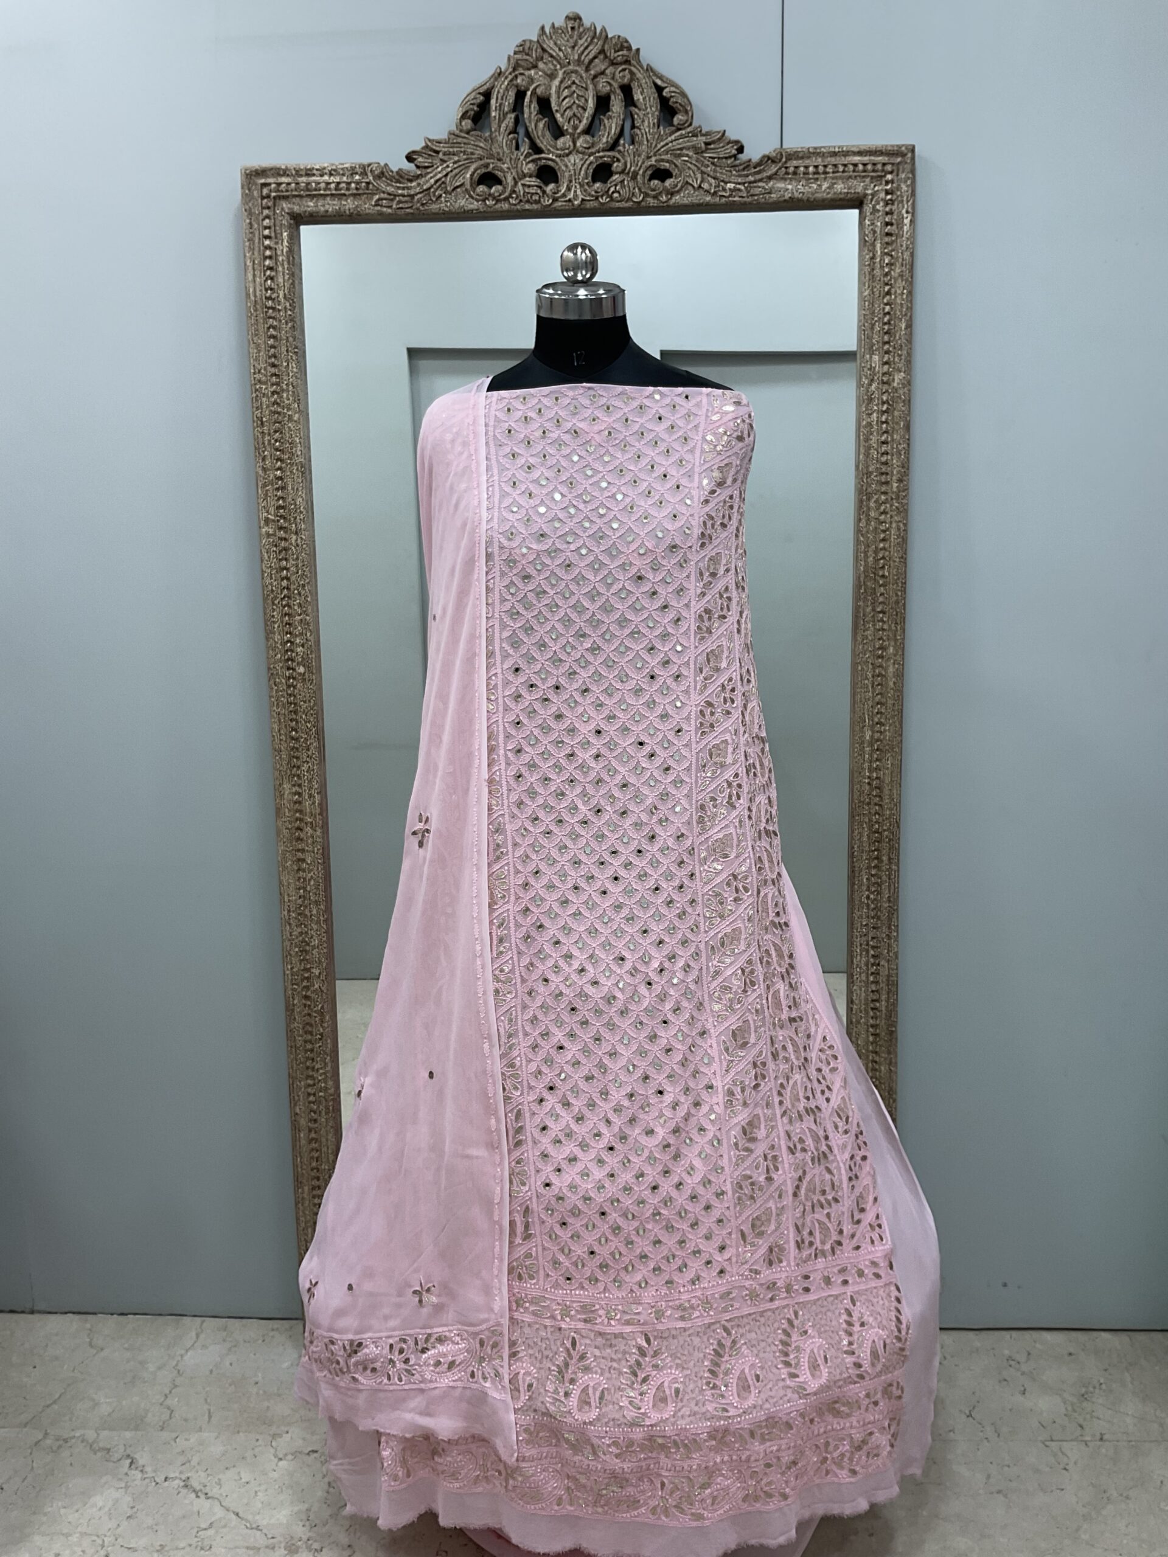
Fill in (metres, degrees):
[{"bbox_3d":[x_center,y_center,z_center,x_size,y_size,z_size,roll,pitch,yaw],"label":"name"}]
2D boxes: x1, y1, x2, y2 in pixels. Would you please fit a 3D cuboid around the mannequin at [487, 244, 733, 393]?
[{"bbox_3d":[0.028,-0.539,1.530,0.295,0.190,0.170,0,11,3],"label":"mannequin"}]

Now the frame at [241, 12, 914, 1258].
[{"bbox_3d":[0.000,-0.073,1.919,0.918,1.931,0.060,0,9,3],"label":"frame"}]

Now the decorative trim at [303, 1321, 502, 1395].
[{"bbox_3d":[-0.227,0.739,1.660,0.265,0.085,0.060,0,11,7],"label":"decorative trim"}]

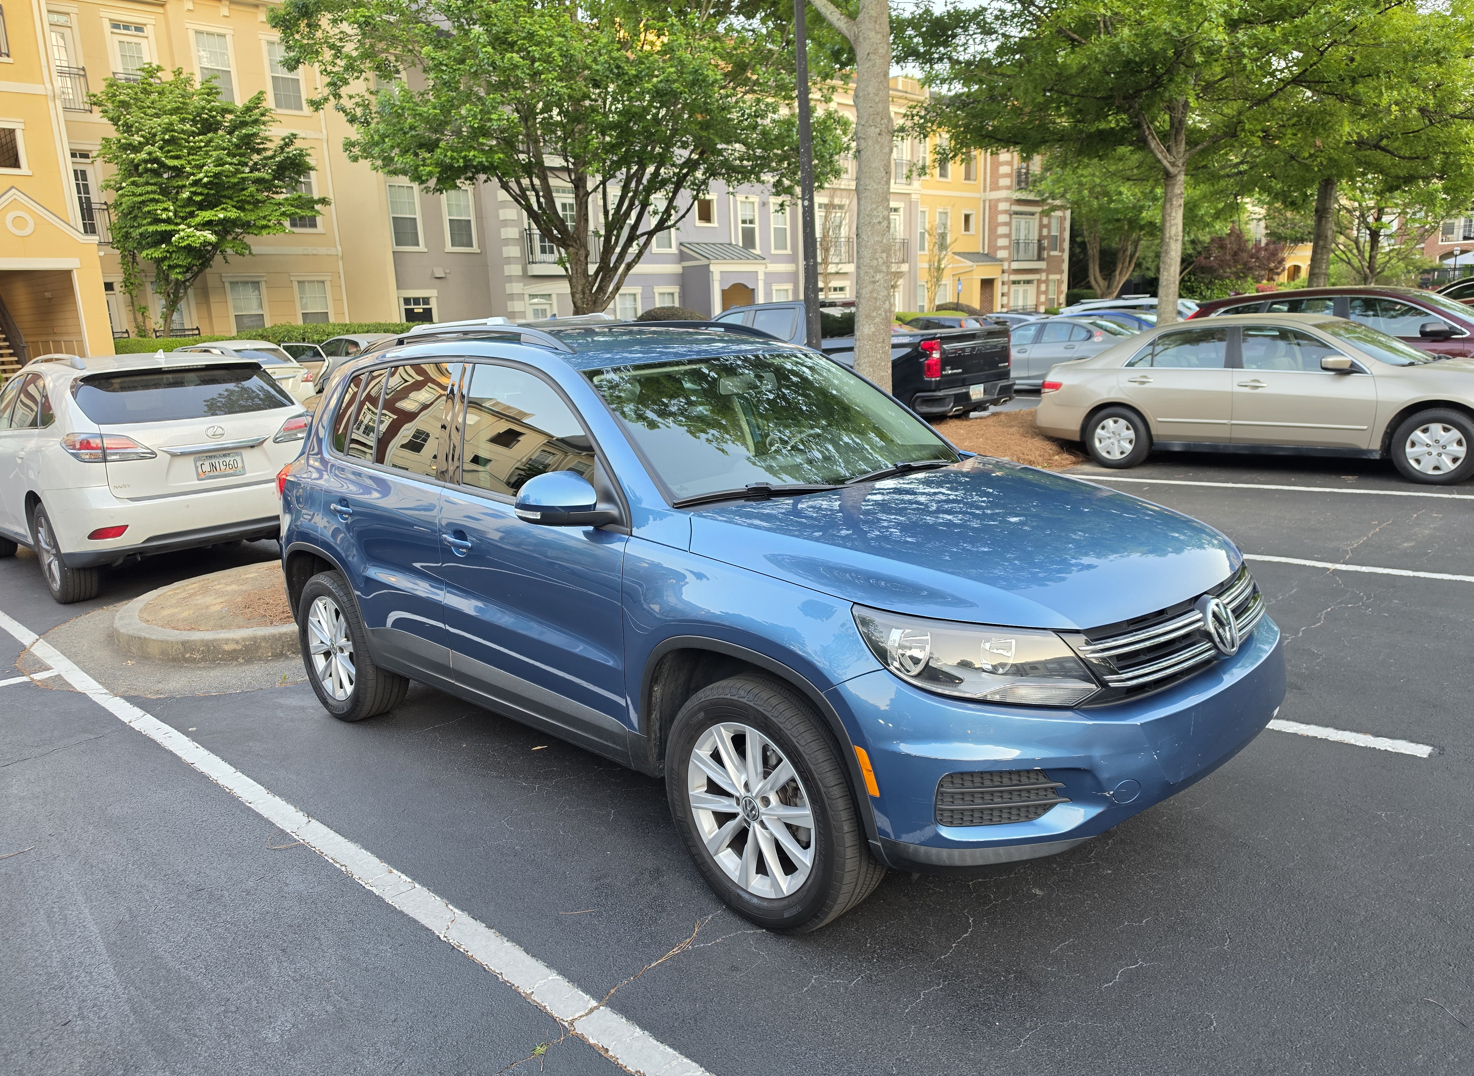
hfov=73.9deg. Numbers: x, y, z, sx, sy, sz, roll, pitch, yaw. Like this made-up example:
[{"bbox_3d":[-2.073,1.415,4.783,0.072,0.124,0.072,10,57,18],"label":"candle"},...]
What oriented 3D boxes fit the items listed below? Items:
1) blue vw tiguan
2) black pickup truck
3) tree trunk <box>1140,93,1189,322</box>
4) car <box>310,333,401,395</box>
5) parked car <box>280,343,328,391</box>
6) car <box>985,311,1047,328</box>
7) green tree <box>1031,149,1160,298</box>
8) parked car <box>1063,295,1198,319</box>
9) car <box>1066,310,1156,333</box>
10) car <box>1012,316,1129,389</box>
[{"bbox_3d":[-0.354,-0.050,4.037,4.430,1.690,1.840,7,16,44],"label":"blue vw tiguan"},{"bbox_3d":[0.790,-2.280,13.700,5.890,1.970,2.060,9,17,44],"label":"black pickup truck"},{"bbox_3d":[6.450,-4.150,14.700,0.680,4.600,0.550,-2,13,0],"label":"tree trunk"},{"bbox_3d":[-7.650,-3.770,21.500,4.700,1.450,1.820,9,17,40],"label":"car"},{"bbox_3d":[-9.000,-3.700,19.900,4.600,1.580,1.820,9,17,42],"label":"parked car"},{"bbox_3d":[10.850,-7.900,37.200,4.600,1.470,1.820,10,18,43],"label":"car"},{"bbox_3d":[13.500,-11.000,37.000,5.000,7.000,4.800,-2,13,0],"label":"green tree"},{"bbox_3d":[9.450,-4.800,23.000,4.650,1.660,1.820,9,17,44],"label":"parked car"},{"bbox_3d":[8.050,-4.170,21.100,4.600,1.470,1.820,9,17,44],"label":"car"},{"bbox_3d":[6.200,-3.620,19.300,1.830,1.440,4.710,-14,16,-41],"label":"car"}]

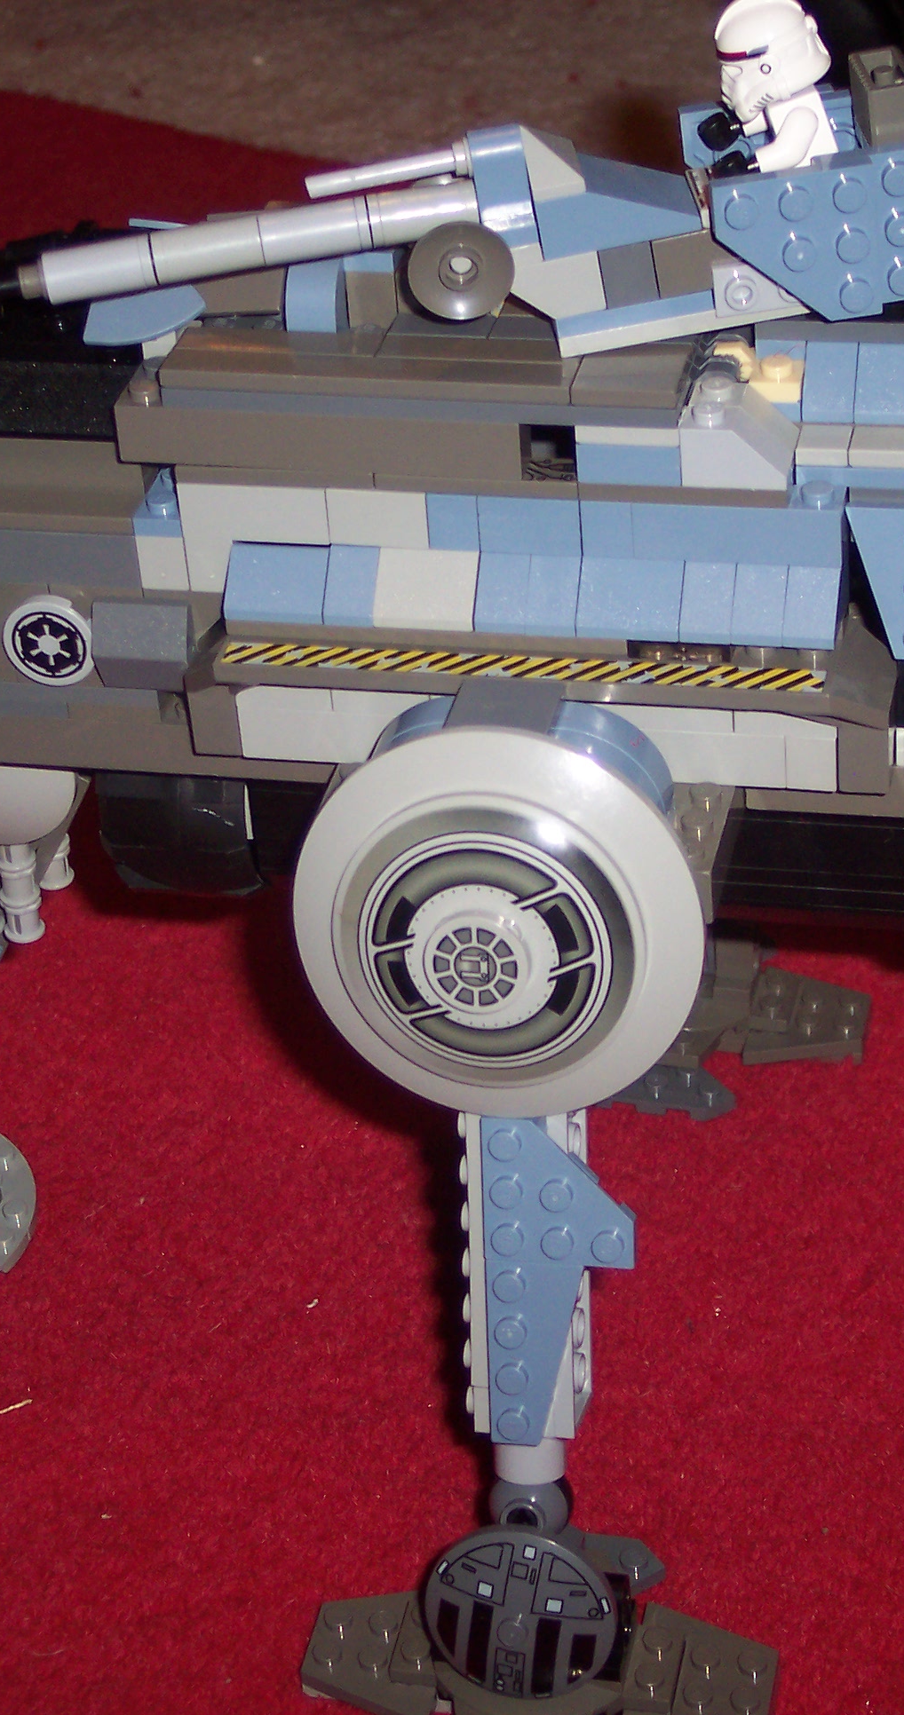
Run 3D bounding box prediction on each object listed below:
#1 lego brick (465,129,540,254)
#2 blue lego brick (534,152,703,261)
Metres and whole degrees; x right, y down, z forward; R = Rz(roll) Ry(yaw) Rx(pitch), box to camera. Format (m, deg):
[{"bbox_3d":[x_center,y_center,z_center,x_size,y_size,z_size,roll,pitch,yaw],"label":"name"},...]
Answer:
[{"bbox_3d":[0.008,-0.102,0.511,0.008,0.013,0.016,-11,34,2],"label":"lego brick"},{"bbox_3d":[0.025,-0.101,0.513,0.024,0.010,0.016,-11,34,2],"label":"blue lego brick"}]

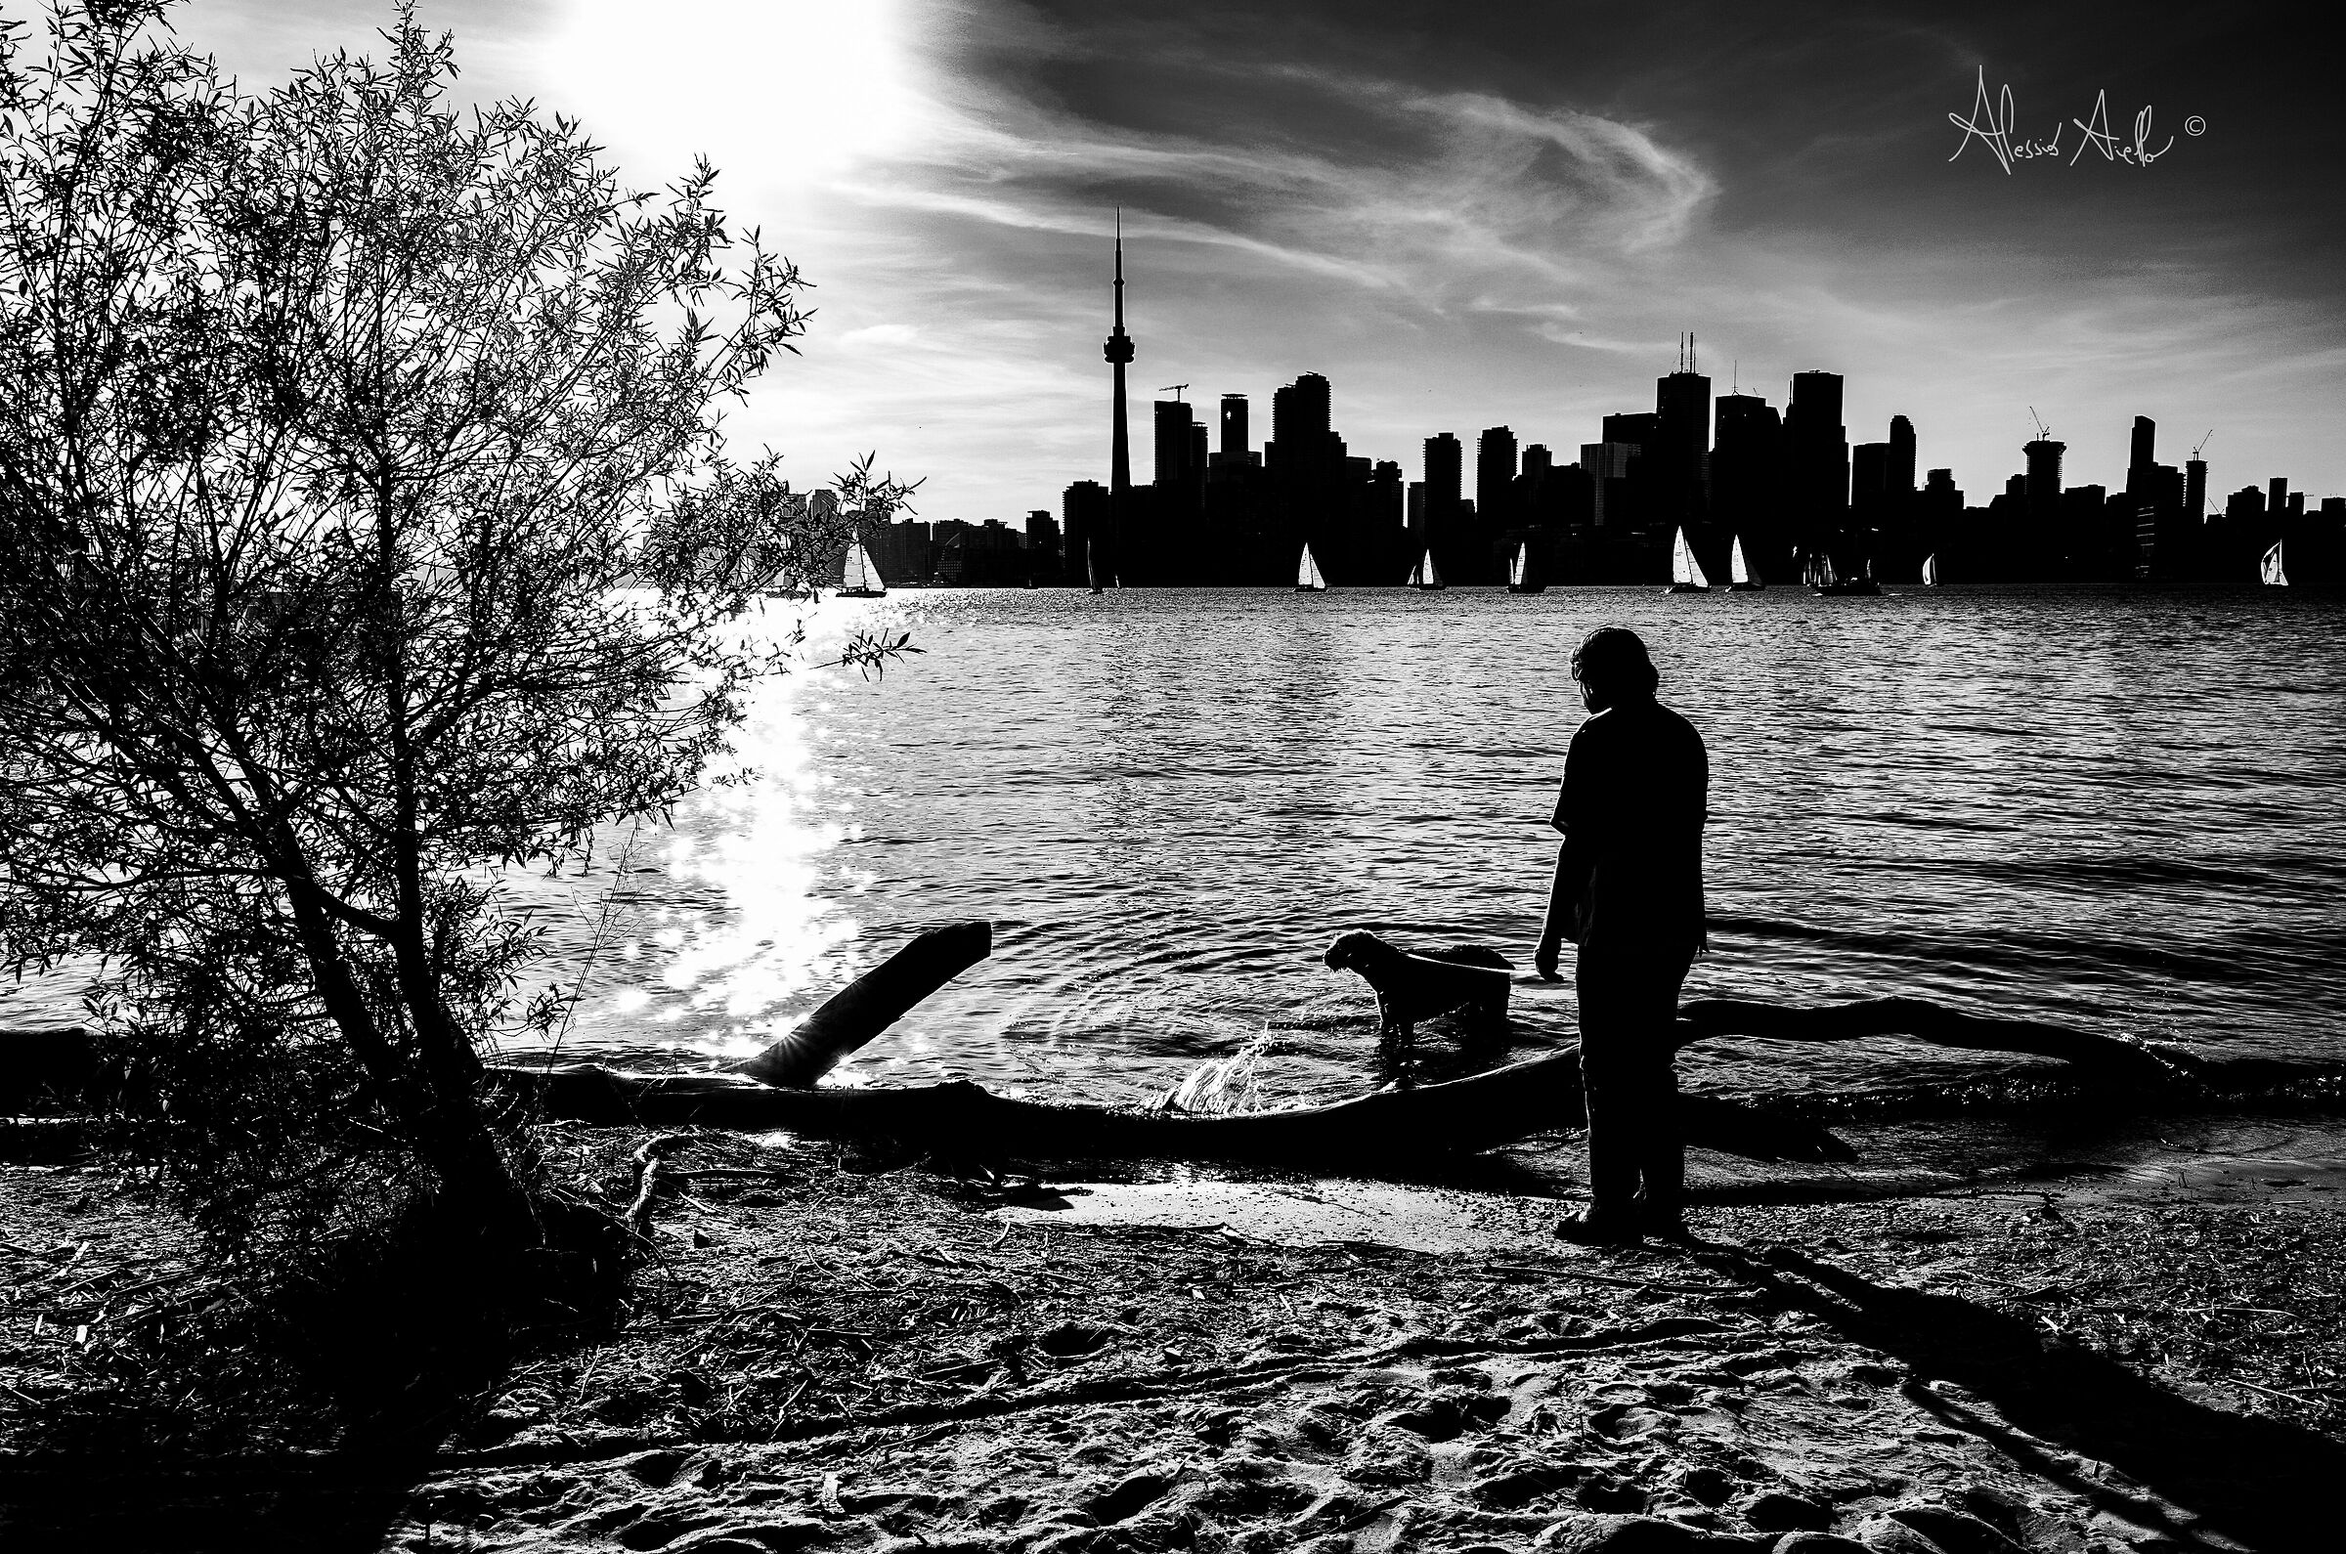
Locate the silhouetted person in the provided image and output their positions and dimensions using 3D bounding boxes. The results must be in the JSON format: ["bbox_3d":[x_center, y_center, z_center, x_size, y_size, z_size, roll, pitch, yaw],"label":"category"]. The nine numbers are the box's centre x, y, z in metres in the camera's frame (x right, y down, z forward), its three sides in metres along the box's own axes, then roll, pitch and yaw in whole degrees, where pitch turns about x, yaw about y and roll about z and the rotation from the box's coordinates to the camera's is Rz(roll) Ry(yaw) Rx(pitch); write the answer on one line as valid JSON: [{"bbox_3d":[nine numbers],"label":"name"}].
[{"bbox_3d":[1.252,0.439,5.094,0.500,1.710,0.370,-6,8,-43],"label":"silhouetted person"}]

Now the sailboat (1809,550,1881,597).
[{"bbox_3d":[107.375,-32.792,288.962,11.300,7.800,3.400,1,6,15],"label":"sailboat"}]

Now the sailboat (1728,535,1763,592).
[{"bbox_3d":[138.968,-51.818,440.739,9.300,13.600,2.900,-1,6,-5],"label":"sailboat"}]

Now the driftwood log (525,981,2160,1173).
[{"bbox_3d":[0.685,1.057,6.748,6.450,0.500,0.950,0,6,0],"label":"driftwood log"}]

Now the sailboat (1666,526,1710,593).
[{"bbox_3d":[107.361,-45.546,380.563,9.600,14.000,3.000,-2,6,-12],"label":"sailboat"}]

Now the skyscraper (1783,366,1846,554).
[{"bbox_3d":[900.227,-418.655,2531.265,57.000,272.000,52.000,4,7,34],"label":"skyscraper"}]

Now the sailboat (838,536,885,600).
[{"bbox_3d":[-57.878,-39.702,337.814,9.400,12.800,3.000,0,6,-2],"label":"sailboat"}]

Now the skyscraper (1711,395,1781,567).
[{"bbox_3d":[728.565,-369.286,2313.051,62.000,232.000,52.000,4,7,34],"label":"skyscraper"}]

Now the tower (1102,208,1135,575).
[{"bbox_3d":[-82.153,-565.348,2696.456,54.000,553.000,54.000,0,6,0],"label":"tower"}]

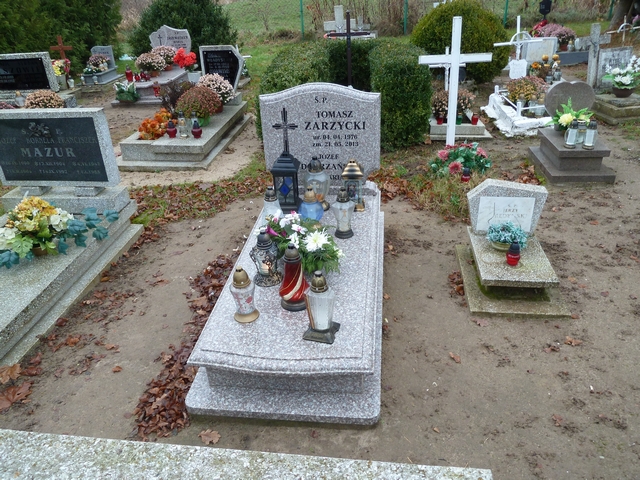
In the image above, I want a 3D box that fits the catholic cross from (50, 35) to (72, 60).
[{"bbox_3d":[-4.548,-3.153,8.861,0.380,0.885,0.060,5,27,4],"label":"catholic cross"}]

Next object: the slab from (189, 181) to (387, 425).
[{"bbox_3d":[-0.058,0.168,2.826,0.830,0.263,1.909,1,29,7],"label":"slab"}]

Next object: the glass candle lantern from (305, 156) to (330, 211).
[{"bbox_3d":[-0.019,-0.401,3.425,0.172,0.352,0.172,1,30,7],"label":"glass candle lantern"}]

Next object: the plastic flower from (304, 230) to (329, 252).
[{"bbox_3d":[-0.018,0.008,2.522,0.115,0.085,0.100,1,29,7],"label":"plastic flower"}]

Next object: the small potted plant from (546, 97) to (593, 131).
[{"bbox_3d":[2.200,-1.081,4.384,0.360,0.280,0.260,1,29,7],"label":"small potted plant"}]

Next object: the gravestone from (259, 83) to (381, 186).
[{"bbox_3d":[0.013,-0.729,3.529,0.826,0.716,0.085,1,25,7],"label":"gravestone"}]

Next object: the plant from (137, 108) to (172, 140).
[{"bbox_3d":[-1.735,-1.216,5.280,0.320,0.240,0.320,0,26,6],"label":"plant"}]

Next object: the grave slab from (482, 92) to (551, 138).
[{"bbox_3d":[2.537,-1.625,6.094,0.800,0.210,1.450,-7,26,10],"label":"grave slab"}]

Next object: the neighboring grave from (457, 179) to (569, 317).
[{"bbox_3d":[1.127,0.019,2.920,0.523,0.507,0.752,1,30,7],"label":"neighboring grave"}]

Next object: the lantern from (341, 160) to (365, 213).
[{"bbox_3d":[0.216,-0.342,3.133,0.122,0.318,0.122,5,30,14],"label":"lantern"}]

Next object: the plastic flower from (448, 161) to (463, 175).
[{"bbox_3d":[1.131,-0.605,4.166,0.120,0.095,0.100,1,29,7],"label":"plastic flower"}]

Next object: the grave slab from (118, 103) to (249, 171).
[{"bbox_3d":[-1.472,-1.219,5.646,0.950,0.215,1.794,1,30,7],"label":"grave slab"}]

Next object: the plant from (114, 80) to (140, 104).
[{"bbox_3d":[-2.770,-2.118,7.160,0.340,0.260,0.280,1,29,7],"label":"plant"}]

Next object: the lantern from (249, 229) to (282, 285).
[{"bbox_3d":[-0.286,0.086,2.635,0.172,0.301,0.161,1,30,7],"label":"lantern"}]

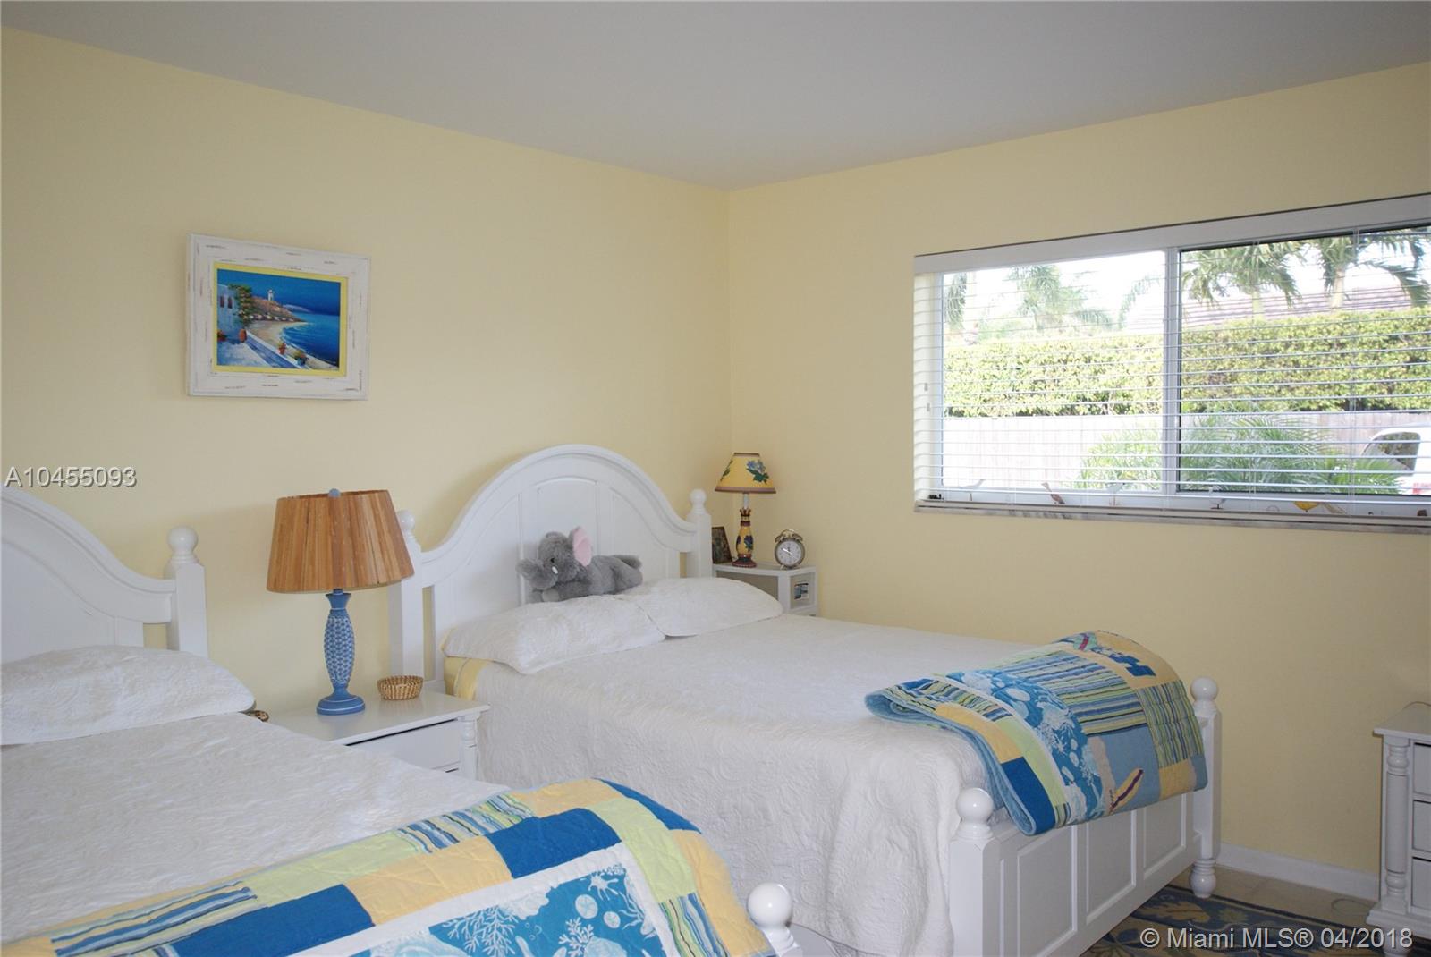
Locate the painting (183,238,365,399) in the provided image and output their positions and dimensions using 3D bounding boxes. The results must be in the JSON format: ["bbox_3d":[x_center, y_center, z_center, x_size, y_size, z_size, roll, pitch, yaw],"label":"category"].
[{"bbox_3d":[-1.275,-0.459,3.530,0.030,0.443,0.556,1,3,41],"label":"painting"}]

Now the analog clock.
[{"bbox_3d":[0.303,0.284,4.838,0.114,0.153,0.065,0,3,17],"label":"analog clock"}]

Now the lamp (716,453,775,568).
[{"bbox_3d":[0.120,0.129,4.888,0.250,0.463,0.250,-1,2,1],"label":"lamp"}]

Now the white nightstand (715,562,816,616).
[{"bbox_3d":[0.197,0.788,4.926,0.414,0.860,0.189,1,3,41],"label":"white nightstand"}]

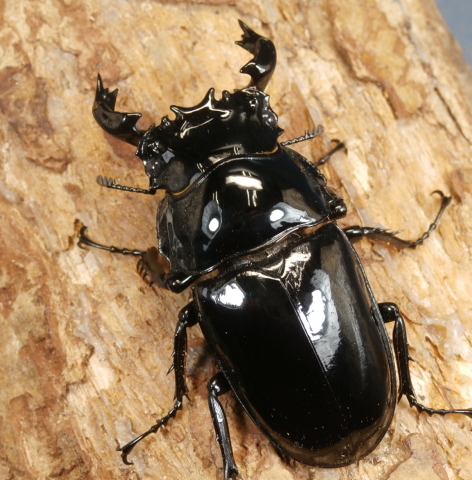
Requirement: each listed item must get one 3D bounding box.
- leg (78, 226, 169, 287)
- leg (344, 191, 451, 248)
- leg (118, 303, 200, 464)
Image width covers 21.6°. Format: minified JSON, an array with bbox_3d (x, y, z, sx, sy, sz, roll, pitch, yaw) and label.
[{"bbox_3d":[-0.013,0.002,0.160,0.017,0.006,0.004,29,60,16],"label":"leg"},{"bbox_3d":[0.022,-0.002,0.163,0.019,0.006,0.006,-31,63,-20],"label":"leg"},{"bbox_3d":[-0.008,0.017,0.149,0.004,0.008,0.022,21,58,11],"label":"leg"}]

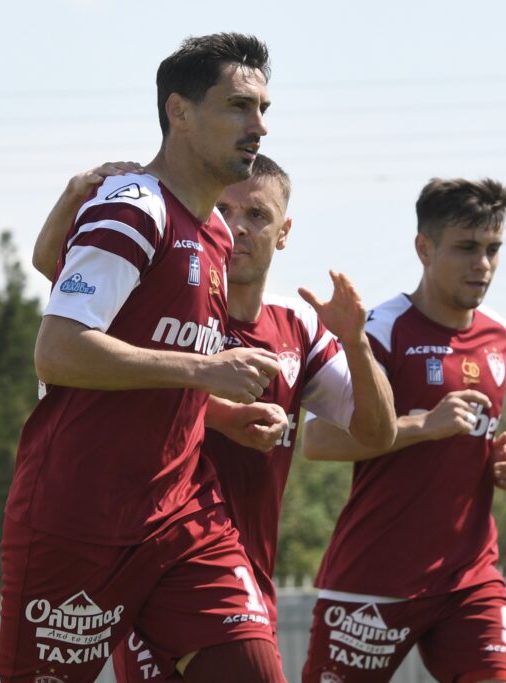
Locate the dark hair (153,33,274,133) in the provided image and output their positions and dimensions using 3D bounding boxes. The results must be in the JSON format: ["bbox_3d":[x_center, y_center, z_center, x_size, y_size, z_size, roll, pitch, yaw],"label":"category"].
[{"bbox_3d":[-0.069,-0.454,9.000,0.210,0.180,0.175,-5,-4,32],"label":"dark hair"}]

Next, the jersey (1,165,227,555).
[{"bbox_3d":[-0.231,0.030,9.000,0.360,0.650,0.490,3,0,30],"label":"jersey"}]

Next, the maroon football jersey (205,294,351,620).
[{"bbox_3d":[-0.027,0.217,9.600,0.490,0.630,0.310,-2,-4,-12],"label":"maroon football jersey"}]

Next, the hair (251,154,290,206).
[{"bbox_3d":[-0.005,-0.292,9.600,0.160,0.125,0.190,-3,-4,10],"label":"hair"}]

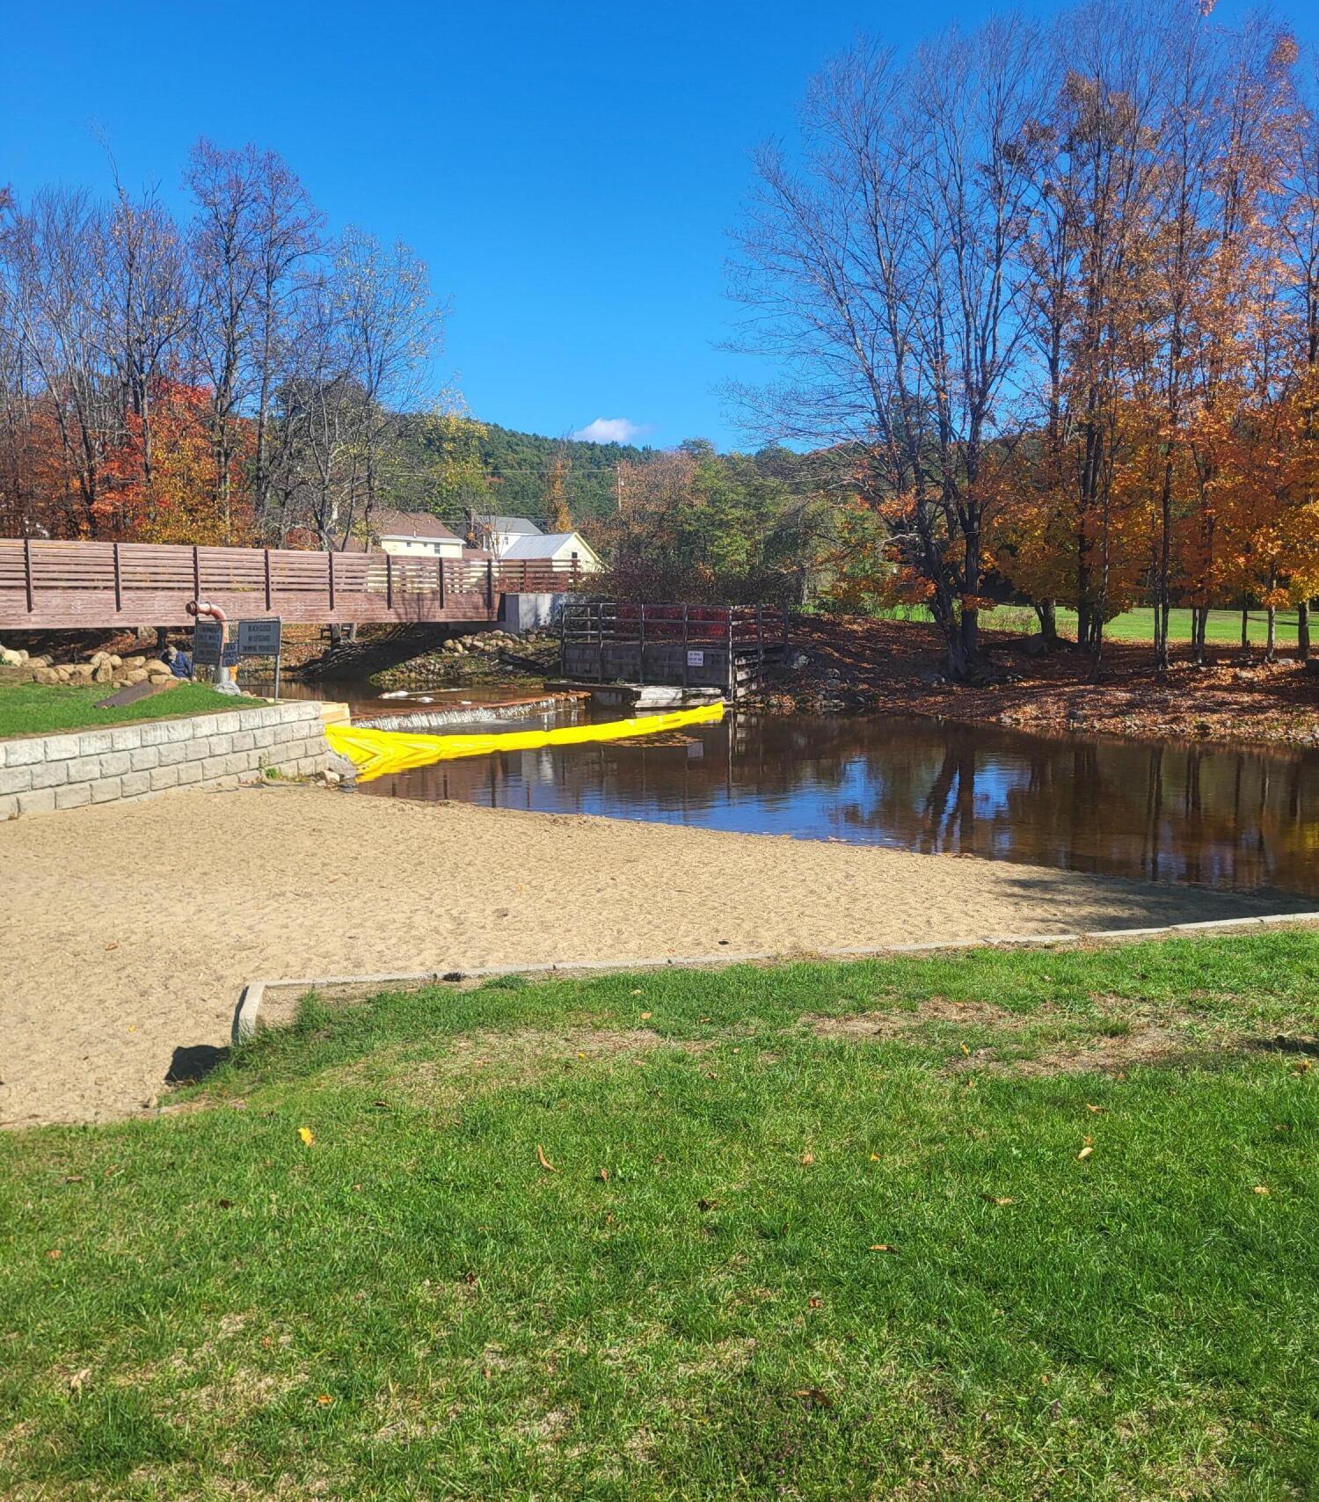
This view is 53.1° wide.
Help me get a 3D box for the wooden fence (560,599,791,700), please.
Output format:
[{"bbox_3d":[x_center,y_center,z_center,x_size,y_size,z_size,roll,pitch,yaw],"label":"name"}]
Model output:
[{"bbox_3d":[0.382,-2.921,38.207,5.900,2.450,2.800,4,8,37],"label":"wooden fence"}]

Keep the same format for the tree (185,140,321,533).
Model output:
[{"bbox_3d":[-14.977,-12.796,48.905,5.400,18.000,5.200,-2,6,-17],"label":"tree"}]

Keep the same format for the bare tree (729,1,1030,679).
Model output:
[{"bbox_3d":[6.337,-10.470,35.390,8.500,17.200,7.600,0,6,0],"label":"bare tree"}]

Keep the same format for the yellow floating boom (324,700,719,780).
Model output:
[{"bbox_3d":[-1.853,-0.502,25.239,1.050,0.700,12.700,3,7,27],"label":"yellow floating boom"}]

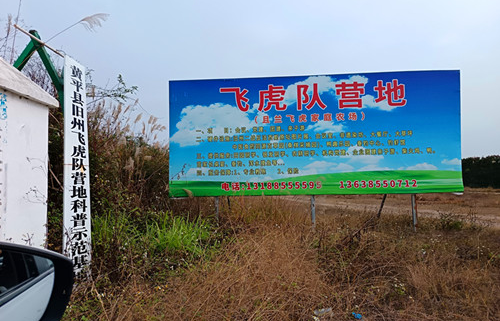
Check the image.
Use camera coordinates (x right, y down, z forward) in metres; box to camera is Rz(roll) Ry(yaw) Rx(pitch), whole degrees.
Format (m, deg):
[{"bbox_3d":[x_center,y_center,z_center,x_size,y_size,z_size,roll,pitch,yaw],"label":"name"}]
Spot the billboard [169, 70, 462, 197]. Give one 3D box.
[{"bbox_3d":[1.251,-0.520,7.080,5.900,2.453,0.100,-1,-2,4],"label":"billboard"}]

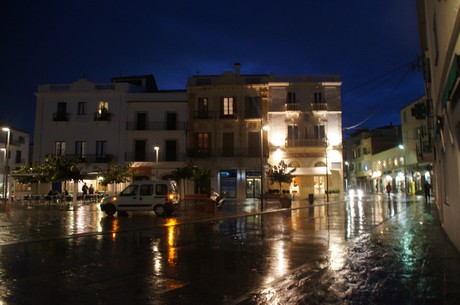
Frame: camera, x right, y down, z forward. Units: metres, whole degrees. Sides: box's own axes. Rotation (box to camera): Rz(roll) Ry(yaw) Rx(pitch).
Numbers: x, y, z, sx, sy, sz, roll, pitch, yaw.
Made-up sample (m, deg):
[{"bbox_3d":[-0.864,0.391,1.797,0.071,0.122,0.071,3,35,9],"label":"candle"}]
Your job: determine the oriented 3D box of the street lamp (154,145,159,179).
[{"bbox_3d":[-6.657,1.906,31.451,0.400,4.950,0.600,-2,-5,17],"label":"street lamp"}]

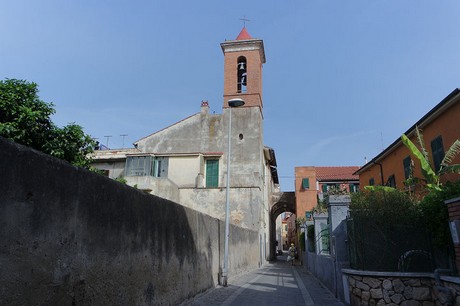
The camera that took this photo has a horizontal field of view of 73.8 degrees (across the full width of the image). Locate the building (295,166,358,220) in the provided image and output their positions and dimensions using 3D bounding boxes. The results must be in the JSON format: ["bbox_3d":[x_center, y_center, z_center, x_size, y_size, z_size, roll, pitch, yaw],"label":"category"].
[{"bbox_3d":[9.411,5.518,27.664,7.000,8.600,7.500,-2,-17,10],"label":"building"}]

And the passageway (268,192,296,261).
[{"bbox_3d":[5.038,7.138,29.070,2.700,6.200,4.000,-2,-17,10],"label":"passageway"}]

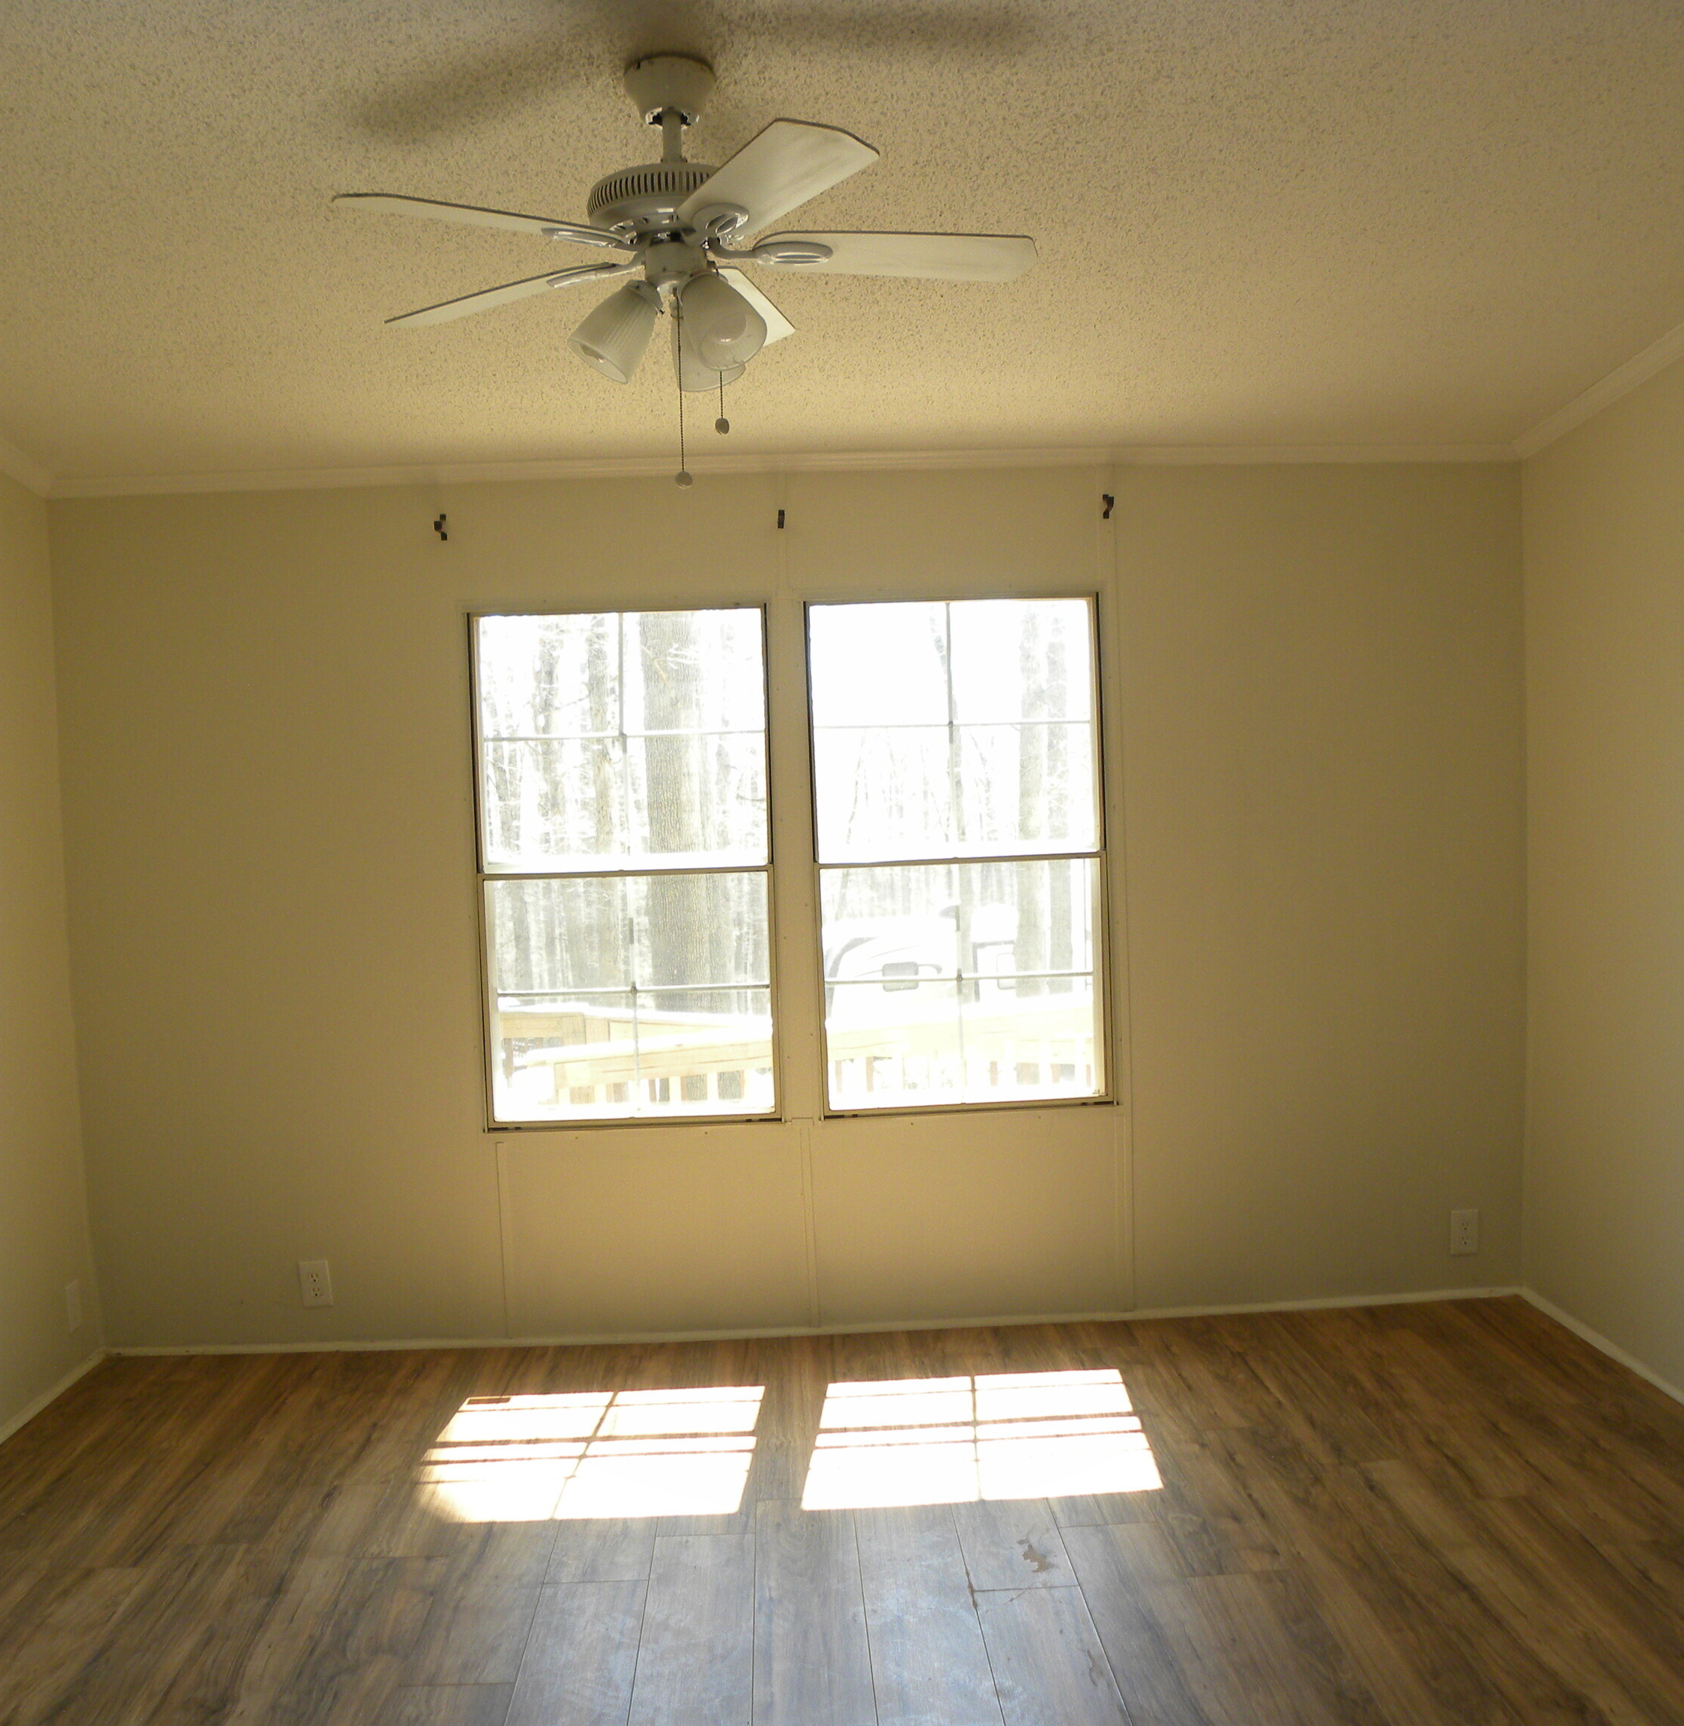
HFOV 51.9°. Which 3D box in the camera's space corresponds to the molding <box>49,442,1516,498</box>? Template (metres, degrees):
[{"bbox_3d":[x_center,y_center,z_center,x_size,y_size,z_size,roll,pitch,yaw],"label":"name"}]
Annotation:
[{"bbox_3d":[-0.115,-0.996,4.346,3.722,0.043,0.042,-2,4,-2],"label":"molding"}]

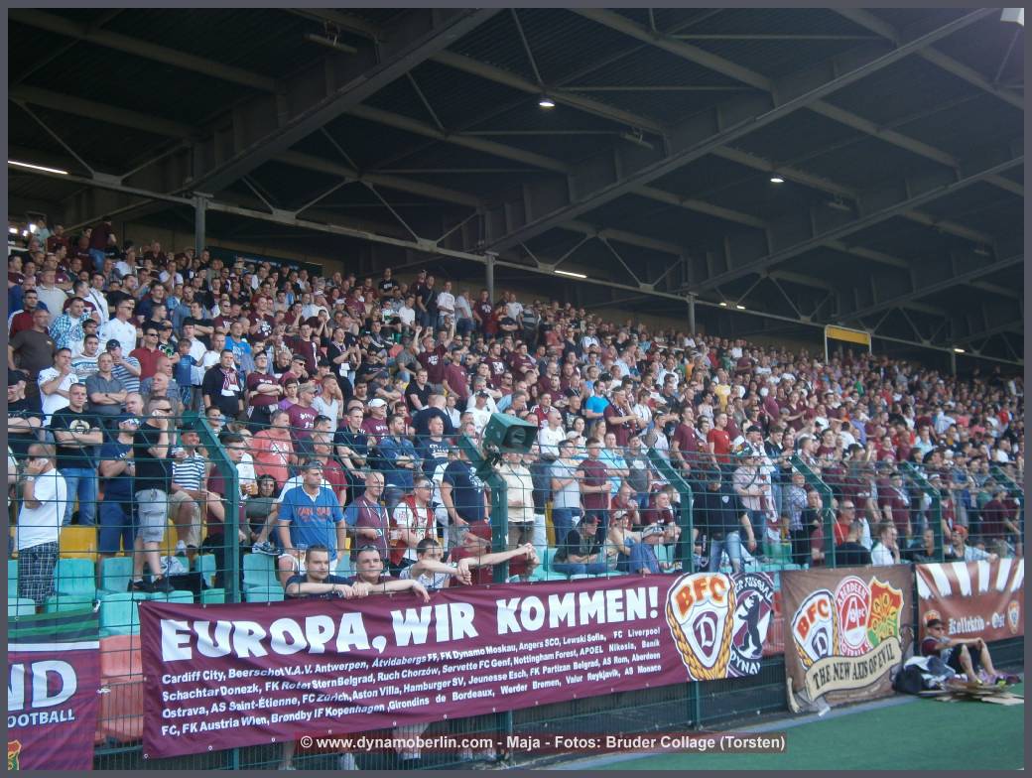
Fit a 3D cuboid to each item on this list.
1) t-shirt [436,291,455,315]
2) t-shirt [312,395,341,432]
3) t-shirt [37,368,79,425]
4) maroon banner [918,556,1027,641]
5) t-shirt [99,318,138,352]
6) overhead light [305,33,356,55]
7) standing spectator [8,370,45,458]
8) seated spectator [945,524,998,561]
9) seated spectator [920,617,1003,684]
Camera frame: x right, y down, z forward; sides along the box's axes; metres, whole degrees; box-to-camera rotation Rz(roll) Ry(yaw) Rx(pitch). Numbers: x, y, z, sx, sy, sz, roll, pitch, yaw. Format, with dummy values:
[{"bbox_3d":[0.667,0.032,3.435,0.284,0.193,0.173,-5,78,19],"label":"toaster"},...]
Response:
[{"bbox_3d":[-1.585,-1.922,31.800,0.460,0.610,0.290,3,-8,-33],"label":"t-shirt"},{"bbox_3d":[-2.537,0.404,18.764,0.430,0.640,0.290,5,-9,-43],"label":"t-shirt"},{"bbox_3d":[-5.241,0.074,16.100,0.450,0.640,0.300,3,-8,-36],"label":"t-shirt"},{"bbox_3d":[5.556,2.517,16.906,0.040,0.940,2.950,-7,-9,42],"label":"maroon banner"},{"bbox_3d":[-5.372,-0.652,18.965,0.460,0.640,0.300,4,-9,-40],"label":"t-shirt"},{"bbox_3d":[-3.195,-5.970,24.235,0.140,0.140,1.180,-7,-9,42],"label":"overhead light"},{"bbox_3d":[-4.624,0.724,12.899,0.530,1.800,0.400,2,-7,-27],"label":"standing spectator"},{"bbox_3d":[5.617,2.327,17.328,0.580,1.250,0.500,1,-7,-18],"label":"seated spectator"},{"bbox_3d":[5.009,2.954,15.800,0.920,0.800,0.520,-3,-7,17],"label":"seated spectator"}]

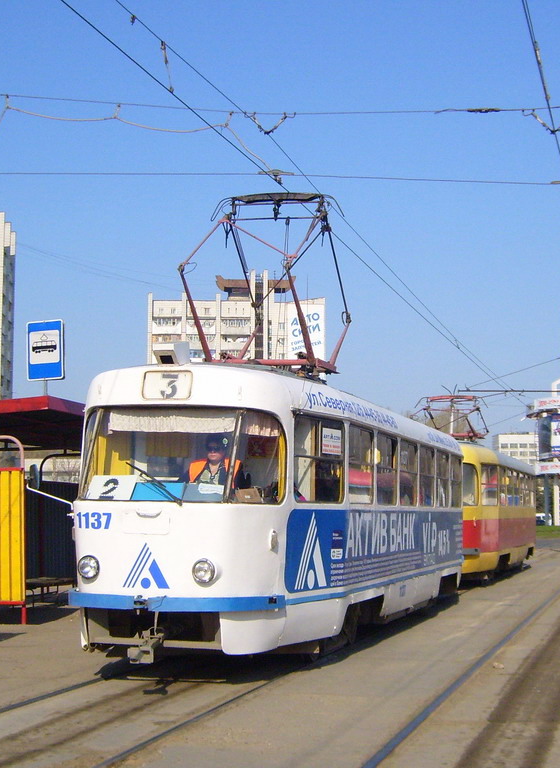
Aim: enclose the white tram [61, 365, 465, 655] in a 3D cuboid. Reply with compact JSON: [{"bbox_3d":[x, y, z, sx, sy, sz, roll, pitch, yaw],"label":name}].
[{"bbox_3d":[0.703,1.922,14.864,2.500,3.100,12.200,-2,-7,19],"label":"white tram"}]

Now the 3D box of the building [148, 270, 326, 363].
[{"bbox_3d":[-7.612,2.872,190.082,31.000,44.179,18.000,0,-7,0],"label":"building"}]

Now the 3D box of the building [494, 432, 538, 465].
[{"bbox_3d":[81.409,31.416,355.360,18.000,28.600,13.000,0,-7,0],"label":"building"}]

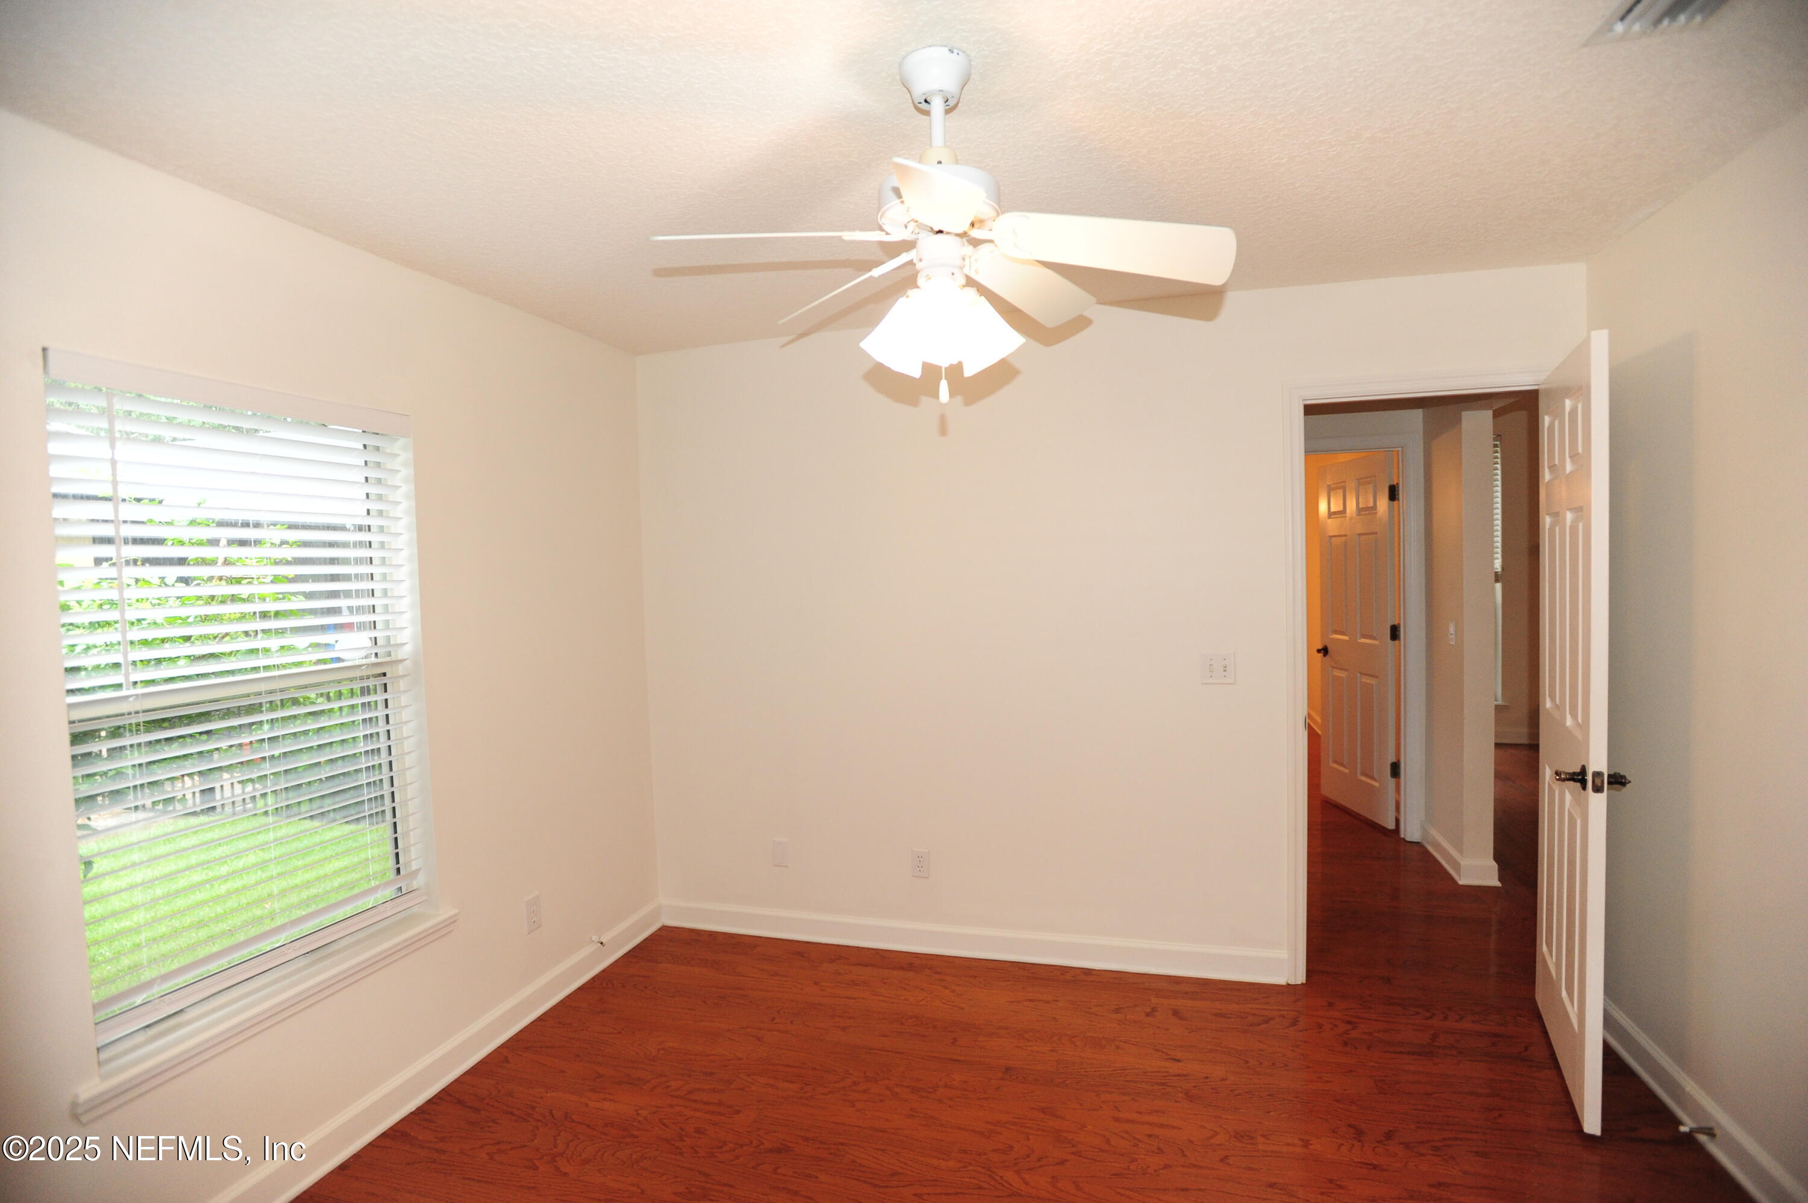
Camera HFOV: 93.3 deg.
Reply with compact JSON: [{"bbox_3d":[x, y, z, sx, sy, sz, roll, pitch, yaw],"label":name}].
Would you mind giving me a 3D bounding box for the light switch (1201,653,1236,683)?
[{"bbox_3d":[1.115,0.238,3.021,0.116,0.114,0.016,-1,3,16],"label":"light switch"}]

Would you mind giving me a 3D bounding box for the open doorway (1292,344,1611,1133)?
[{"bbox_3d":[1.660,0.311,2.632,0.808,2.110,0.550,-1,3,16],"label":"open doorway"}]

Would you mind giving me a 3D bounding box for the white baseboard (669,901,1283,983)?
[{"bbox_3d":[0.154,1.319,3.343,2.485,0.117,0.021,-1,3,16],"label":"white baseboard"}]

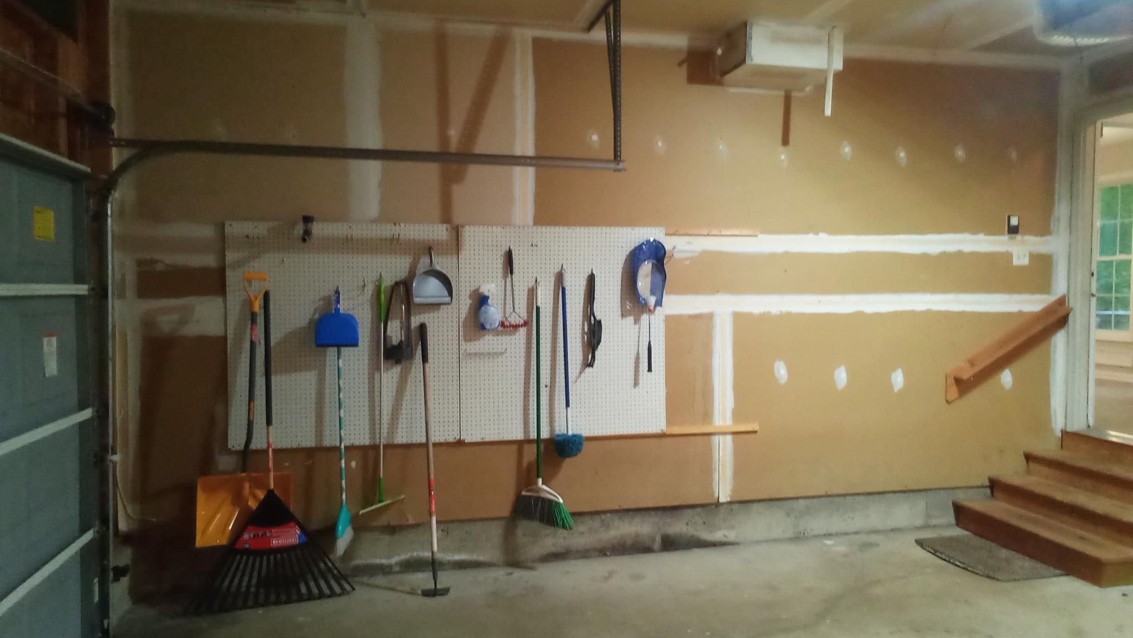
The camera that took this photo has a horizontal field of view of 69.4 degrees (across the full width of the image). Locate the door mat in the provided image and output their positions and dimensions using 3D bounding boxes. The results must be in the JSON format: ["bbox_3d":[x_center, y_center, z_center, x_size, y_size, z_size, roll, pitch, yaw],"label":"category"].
[{"bbox_3d":[2.349,1.338,4.637,0.495,0.016,0.847,0,0,-10],"label":"door mat"}]

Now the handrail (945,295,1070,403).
[{"bbox_3d":[2.893,0.193,5.327,1.126,0.186,0.110,-30,6,-11],"label":"handrail"}]

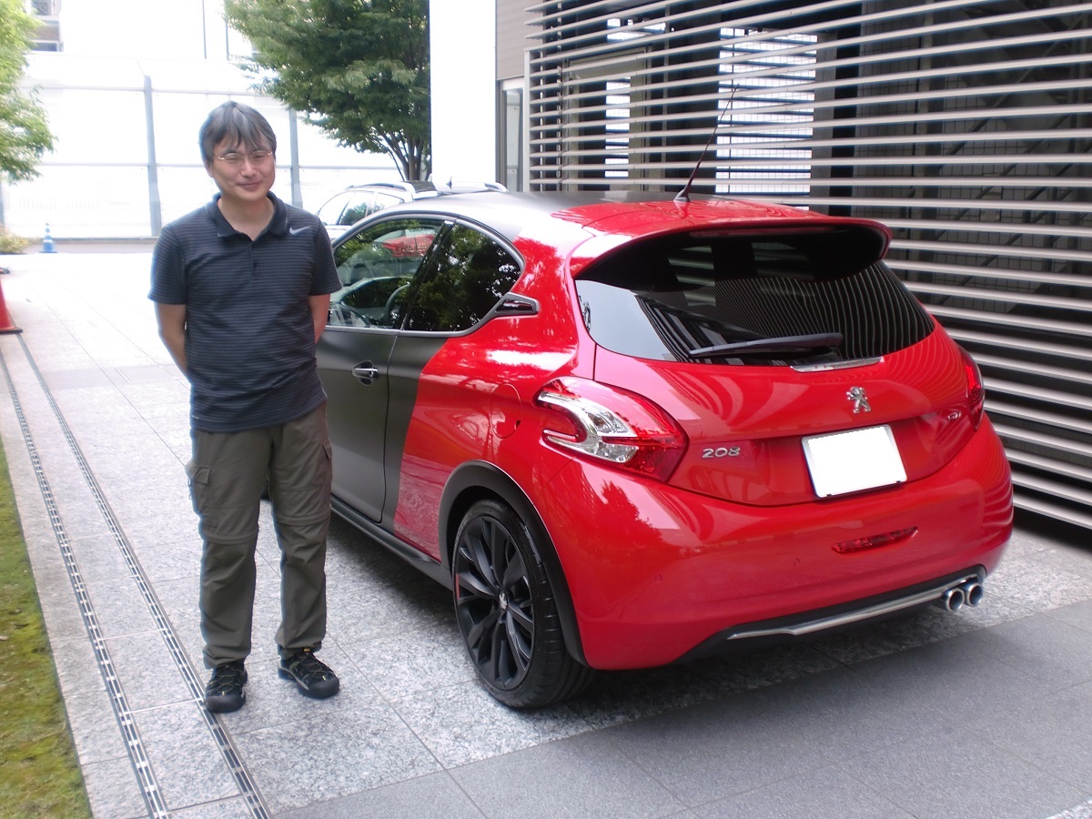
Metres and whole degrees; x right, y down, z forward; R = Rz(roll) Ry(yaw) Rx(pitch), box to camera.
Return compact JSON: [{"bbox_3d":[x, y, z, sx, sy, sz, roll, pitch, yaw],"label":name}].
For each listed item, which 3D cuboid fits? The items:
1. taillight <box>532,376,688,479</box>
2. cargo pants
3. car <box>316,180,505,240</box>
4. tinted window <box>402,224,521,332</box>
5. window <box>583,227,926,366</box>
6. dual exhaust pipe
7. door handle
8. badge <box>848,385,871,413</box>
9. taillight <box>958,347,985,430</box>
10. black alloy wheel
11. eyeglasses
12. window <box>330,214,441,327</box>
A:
[{"bbox_3d":[0.163,0.050,2.845,0.270,0.270,0.350,-7,13,-29],"label":"taillight"},{"bbox_3d":[-0.852,0.346,3.278,0.410,0.870,0.260,-3,12,-16],"label":"cargo pants"},{"bbox_3d":[-1.707,-1.938,13.050,1.800,1.480,4.500,-6,13,-29],"label":"car"},{"bbox_3d":[-0.257,-0.398,3.473,0.060,0.410,0.670,20,-1,-32],"label":"tinted window"},{"bbox_3d":[0.691,-0.280,3.221,1.280,0.450,0.120,-7,-30,-29],"label":"window"},{"bbox_3d":[1.230,0.549,3.364,0.165,0.077,0.130,-7,13,-29],"label":"dual exhaust pipe"},{"bbox_3d":[-0.638,-0.125,3.874,0.055,0.075,0.230,-7,13,-29],"label":"door handle"},{"bbox_3d":[0.849,-0.026,3.000,0.068,0.078,0.015,-7,-20,-29],"label":"badge"},{"bbox_3d":[1.331,-0.087,3.508,0.270,0.270,0.350,-7,13,-29],"label":"taillight"},{"bbox_3d":[-0.070,0.548,3.256,0.220,0.630,0.630,-7,13,-29],"label":"black alloy wheel"},{"bbox_3d":[-0.833,-0.689,3.020,0.140,0.042,0.135,-10,15,-23],"label":"eyeglasses"},{"bbox_3d":[-0.719,-0.526,4.259,0.060,0.460,1.200,20,-1,-32],"label":"window"}]

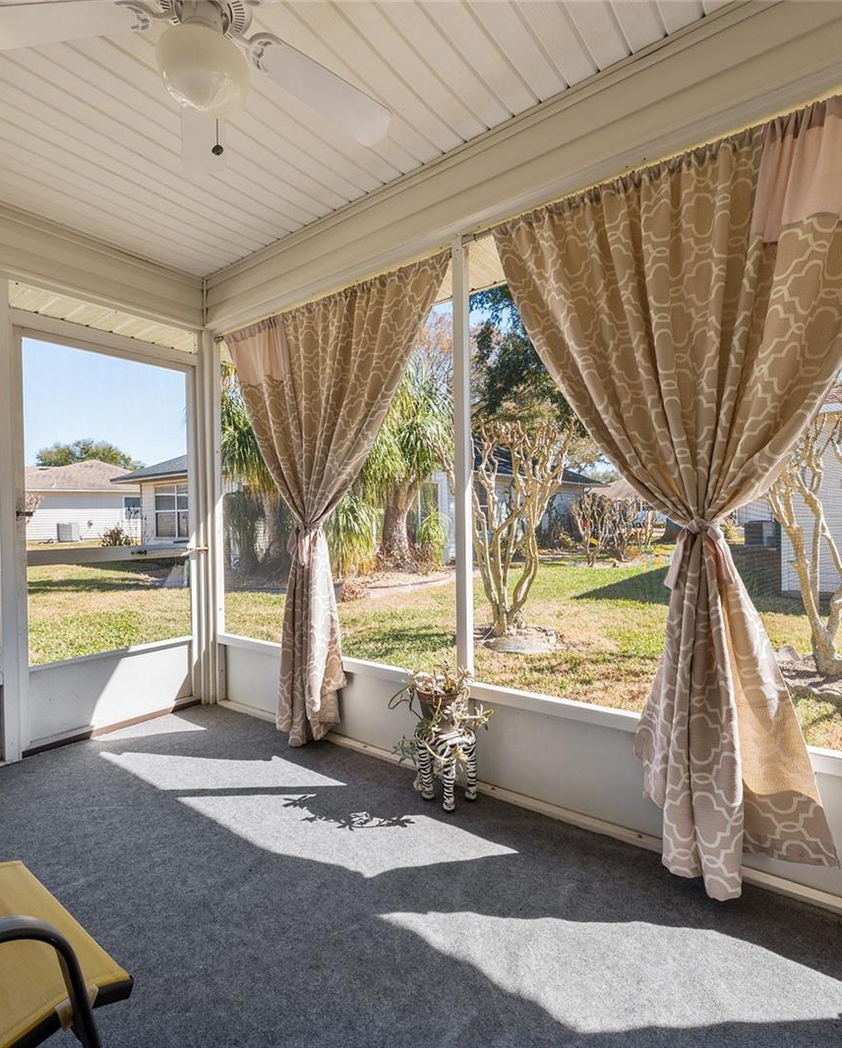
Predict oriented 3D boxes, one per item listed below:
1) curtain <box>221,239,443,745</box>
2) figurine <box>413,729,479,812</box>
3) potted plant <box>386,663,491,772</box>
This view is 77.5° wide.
[{"bbox_3d":[-0.520,-0.036,2.469,1.477,2.151,0.182,-1,0,36],"label":"curtain"},{"bbox_3d":[0.090,0.921,2.035,0.144,0.278,0.235,-1,0,-39],"label":"figurine"},{"bbox_3d":[0.067,0.727,1.998,0.353,0.396,0.278,-1,0,36],"label":"potted plant"}]

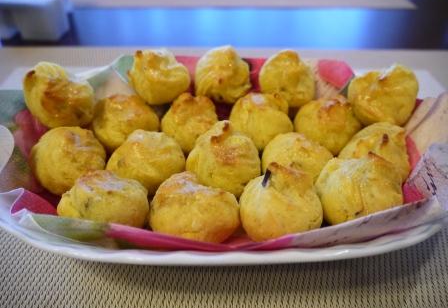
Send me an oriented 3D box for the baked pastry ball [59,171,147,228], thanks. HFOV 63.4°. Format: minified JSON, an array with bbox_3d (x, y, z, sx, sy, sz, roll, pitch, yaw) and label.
[{"bbox_3d":[-0.065,0.026,0.195,0.047,0.037,0.046,0,40,0],"label":"baked pastry ball"}]

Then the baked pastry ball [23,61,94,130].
[{"bbox_3d":[-0.124,-0.044,0.271,0.048,0.045,0.047,0,40,0],"label":"baked pastry ball"}]

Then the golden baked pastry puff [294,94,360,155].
[{"bbox_3d":[0.072,-0.020,0.250,0.045,0.039,0.044,0,40,0],"label":"golden baked pastry puff"}]

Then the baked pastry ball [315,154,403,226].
[{"bbox_3d":[0.074,0.020,0.200,0.049,0.036,0.045,1,40,0],"label":"baked pastry ball"}]

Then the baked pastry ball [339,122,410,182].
[{"bbox_3d":[0.092,0.000,0.223,0.046,0.038,0.044,1,40,-1],"label":"baked pastry ball"}]

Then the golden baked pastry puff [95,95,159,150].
[{"bbox_3d":[-0.068,-0.021,0.251,0.045,0.039,0.044,0,40,0],"label":"golden baked pastry puff"}]

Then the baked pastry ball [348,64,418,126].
[{"bbox_3d":[0.118,-0.043,0.269,0.051,0.043,0.046,1,40,0],"label":"baked pastry ball"}]

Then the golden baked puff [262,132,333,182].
[{"bbox_3d":[0.044,0.004,0.221,0.042,0.036,0.042,0,40,0],"label":"golden baked puff"}]

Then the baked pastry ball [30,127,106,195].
[{"bbox_3d":[-0.093,0.004,0.217,0.045,0.040,0.045,1,40,0],"label":"baked pastry ball"}]

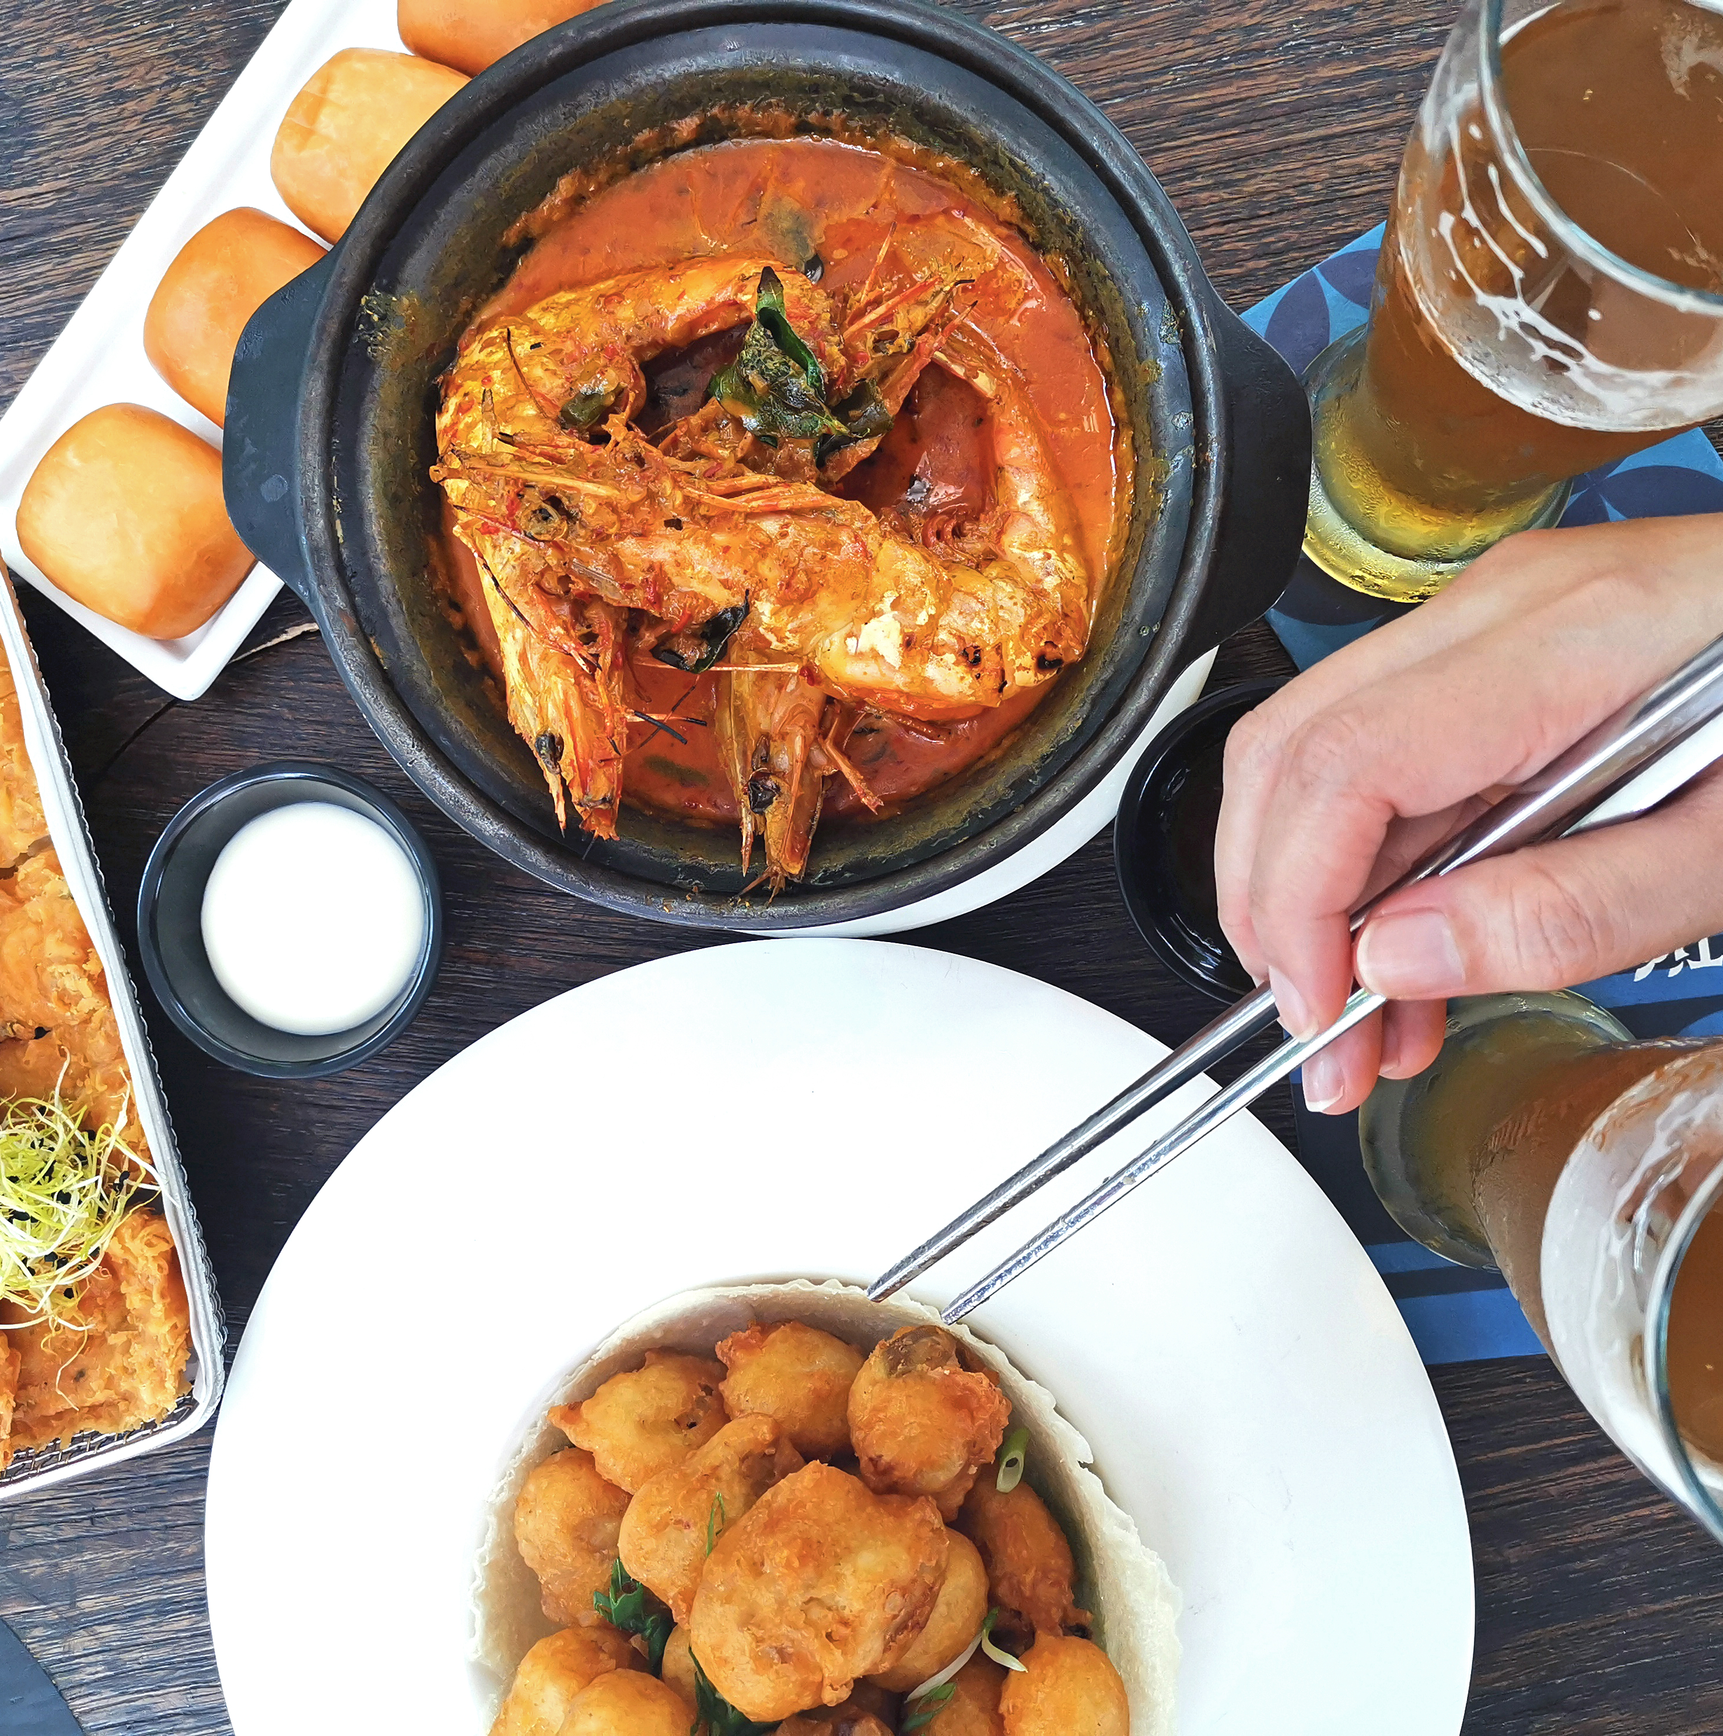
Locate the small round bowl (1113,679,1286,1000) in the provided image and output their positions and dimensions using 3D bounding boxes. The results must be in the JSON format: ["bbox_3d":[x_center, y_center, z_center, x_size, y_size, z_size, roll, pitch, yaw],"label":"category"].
[{"bbox_3d":[0.090,-0.005,0.393,0.070,0.038,0.070,0,89,7],"label":"small round bowl"}]

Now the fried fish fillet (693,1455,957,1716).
[{"bbox_3d":[-0.008,0.144,0.359,0.043,0.035,0.053,45,94,5],"label":"fried fish fillet"}]

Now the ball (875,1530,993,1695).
[{"bbox_3d":[0.009,0.153,0.374,0.036,0.034,0.036,0,89,7],"label":"ball"}]

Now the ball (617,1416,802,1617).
[{"bbox_3d":[-0.031,0.134,0.372,0.034,0.034,0.046,33,93,6],"label":"ball"}]

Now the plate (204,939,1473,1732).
[{"bbox_3d":[-0.010,0.156,0.406,0.281,0.030,0.281,0,89,7],"label":"plate"}]

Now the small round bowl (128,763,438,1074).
[{"bbox_3d":[-0.126,0.011,0.418,0.070,0.038,0.070,0,89,7],"label":"small round bowl"}]

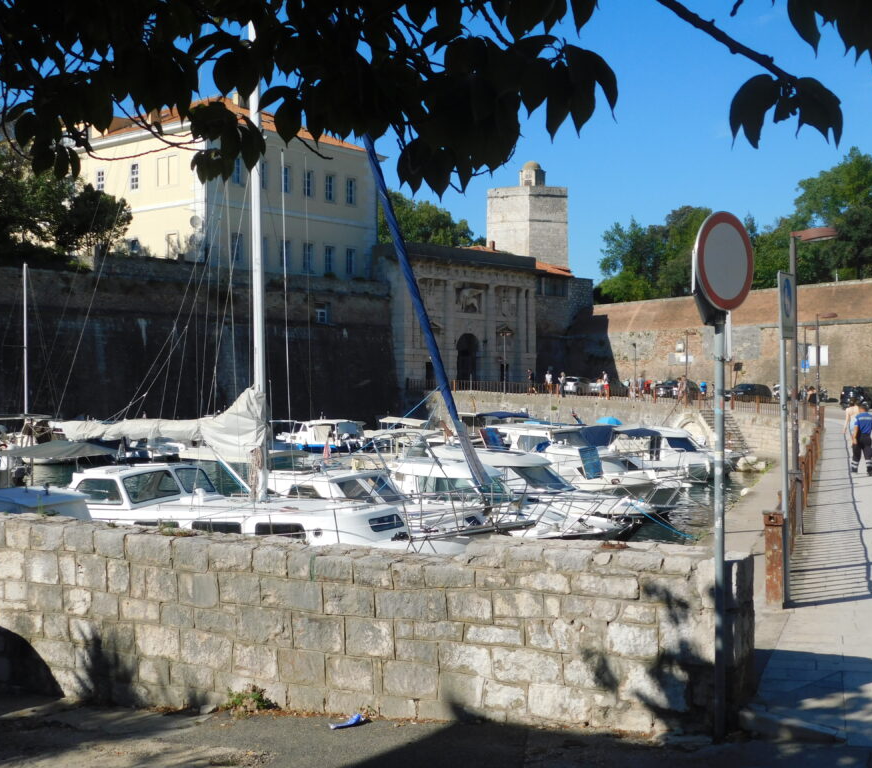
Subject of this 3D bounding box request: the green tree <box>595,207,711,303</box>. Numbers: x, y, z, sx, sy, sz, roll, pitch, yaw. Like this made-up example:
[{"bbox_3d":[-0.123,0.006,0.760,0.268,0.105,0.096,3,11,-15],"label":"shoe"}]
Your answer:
[{"bbox_3d":[23.009,-13.251,125.052,12.000,11.000,10.500,0,1,10],"label":"green tree"}]

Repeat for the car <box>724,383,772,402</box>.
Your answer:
[{"bbox_3d":[25.904,0.762,97.000,1.800,1.500,4.300,0,1,41],"label":"car"}]

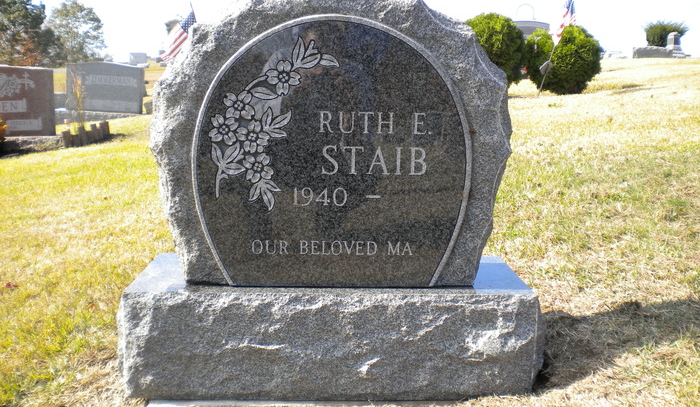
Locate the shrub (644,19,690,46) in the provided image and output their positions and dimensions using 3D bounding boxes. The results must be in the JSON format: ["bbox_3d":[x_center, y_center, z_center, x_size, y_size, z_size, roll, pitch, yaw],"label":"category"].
[{"bbox_3d":[9.838,-5.160,22.000,1.380,1.150,1.250,0,10,-1],"label":"shrub"}]

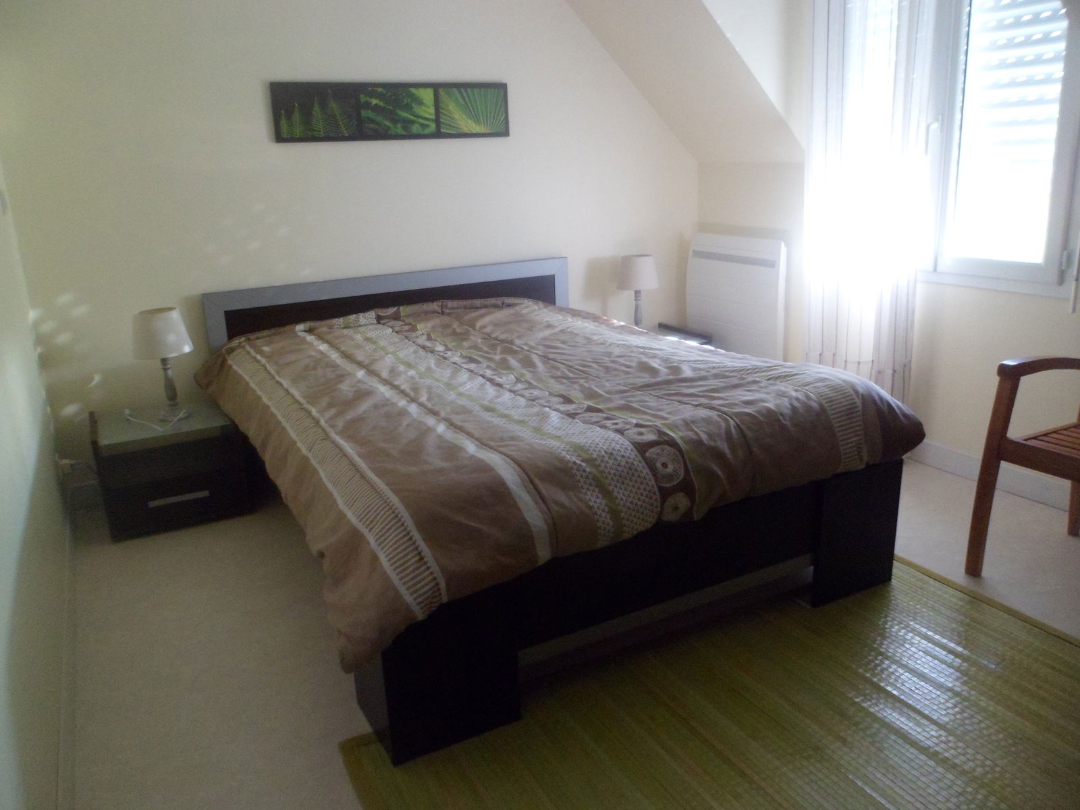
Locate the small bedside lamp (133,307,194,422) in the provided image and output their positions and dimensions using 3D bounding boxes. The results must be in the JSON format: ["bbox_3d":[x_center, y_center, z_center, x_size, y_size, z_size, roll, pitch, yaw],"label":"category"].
[{"bbox_3d":[-1.331,-0.142,2.889,0.198,0.388,0.198,-11,19,-26],"label":"small bedside lamp"}]

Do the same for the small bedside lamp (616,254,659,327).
[{"bbox_3d":[0.468,-0.517,3.883,0.198,0.388,0.198,-2,17,1],"label":"small bedside lamp"}]

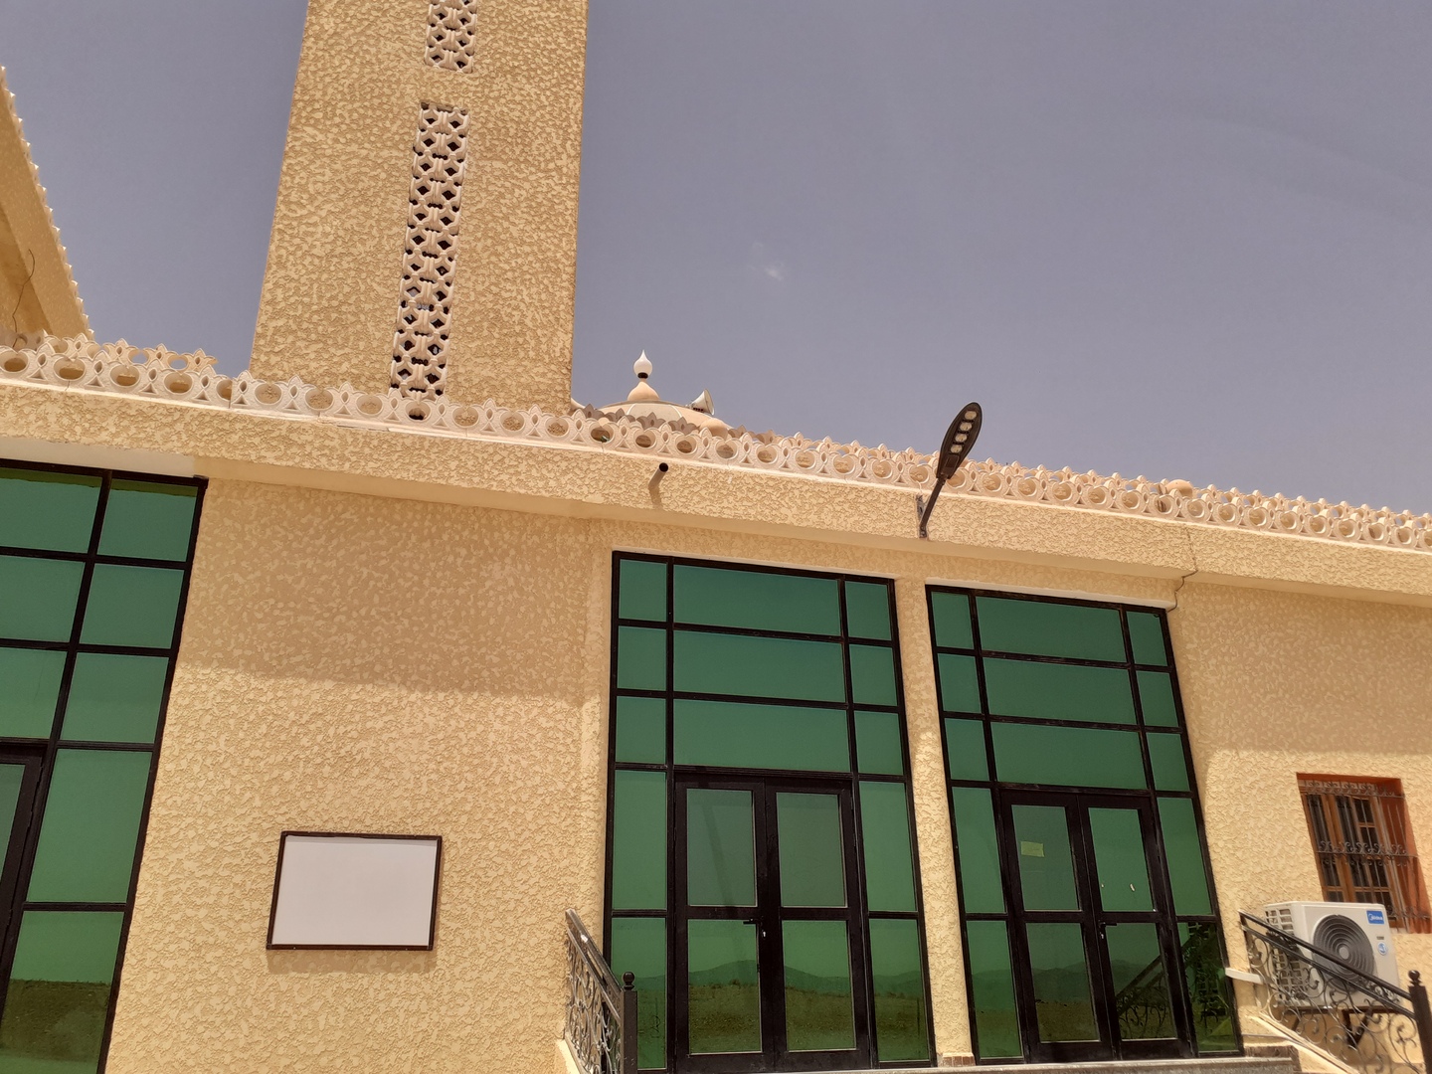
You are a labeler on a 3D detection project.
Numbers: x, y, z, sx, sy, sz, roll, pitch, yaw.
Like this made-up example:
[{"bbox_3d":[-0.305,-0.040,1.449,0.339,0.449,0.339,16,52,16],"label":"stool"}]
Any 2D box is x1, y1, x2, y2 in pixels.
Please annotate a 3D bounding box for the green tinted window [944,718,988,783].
[{"bbox_3d":[2.164,1.834,9.614,0.369,0.514,0.050,6,-24,-16],"label":"green tinted window"}]

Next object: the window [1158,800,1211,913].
[{"bbox_3d":[4.140,2.817,9.862,0.377,0.994,0.050,6,-24,-16],"label":"window"}]

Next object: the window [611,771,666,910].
[{"bbox_3d":[-0.573,2.297,8.498,0.413,1.025,0.050,6,-24,-16],"label":"window"}]

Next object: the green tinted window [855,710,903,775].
[{"bbox_3d":[1.300,1.646,8.916,0.396,0.504,0.050,6,-24,-17],"label":"green tinted window"}]

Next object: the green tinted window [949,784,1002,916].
[{"bbox_3d":[2.079,2.472,8.834,0.356,0.962,0.050,6,-24,-17],"label":"green tinted window"}]

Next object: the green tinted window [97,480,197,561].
[{"bbox_3d":[-4.252,-0.121,8.382,0.592,0.618,0.050,6,-24,-16],"label":"green tinted window"}]

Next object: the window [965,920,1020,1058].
[{"bbox_3d":[2.214,3.587,8.888,0.372,1.006,0.050,6,-24,-16],"label":"window"}]

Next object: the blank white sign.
[{"bbox_3d":[-2.396,2.369,7.472,1.040,0.742,0.040,6,-25,-16],"label":"blank white sign"}]

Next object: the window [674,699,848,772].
[{"bbox_3d":[0.386,1.628,9.104,1.509,0.523,0.050,6,-24,-16],"label":"window"}]

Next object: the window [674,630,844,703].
[{"bbox_3d":[0.359,1.032,8.848,1.440,0.492,0.050,6,-24,-17],"label":"window"}]

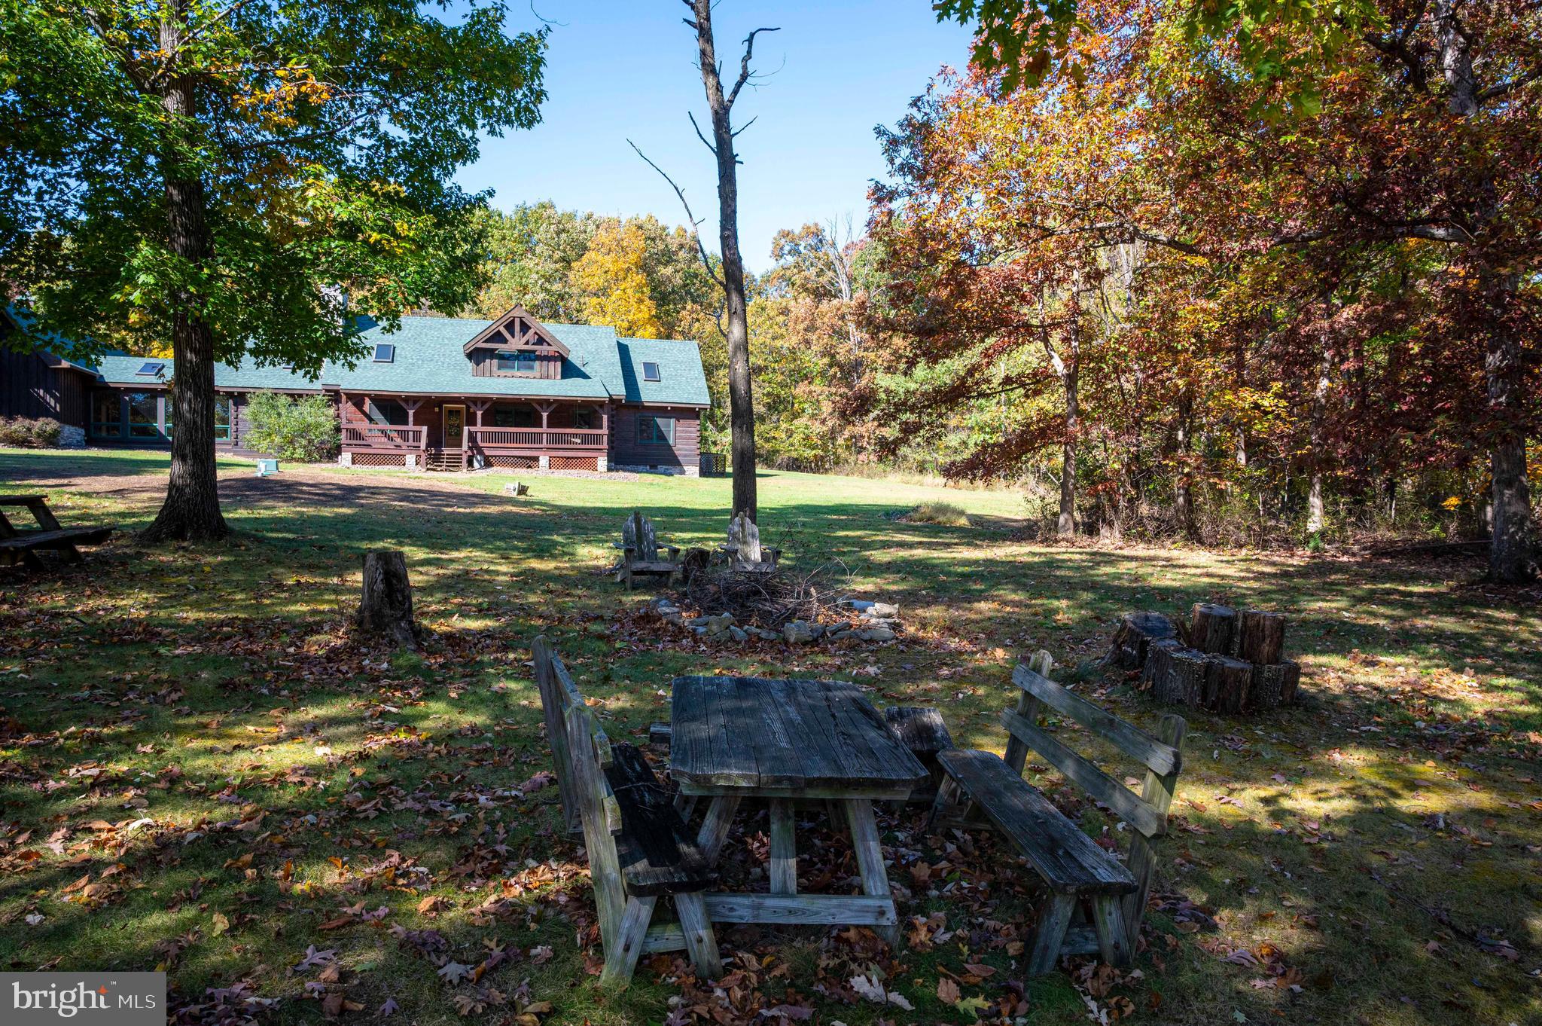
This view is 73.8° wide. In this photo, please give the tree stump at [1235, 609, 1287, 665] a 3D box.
[{"bbox_3d":[3.727,0.957,7.800,0.360,0.355,0.360,1,1,0],"label":"tree stump"}]

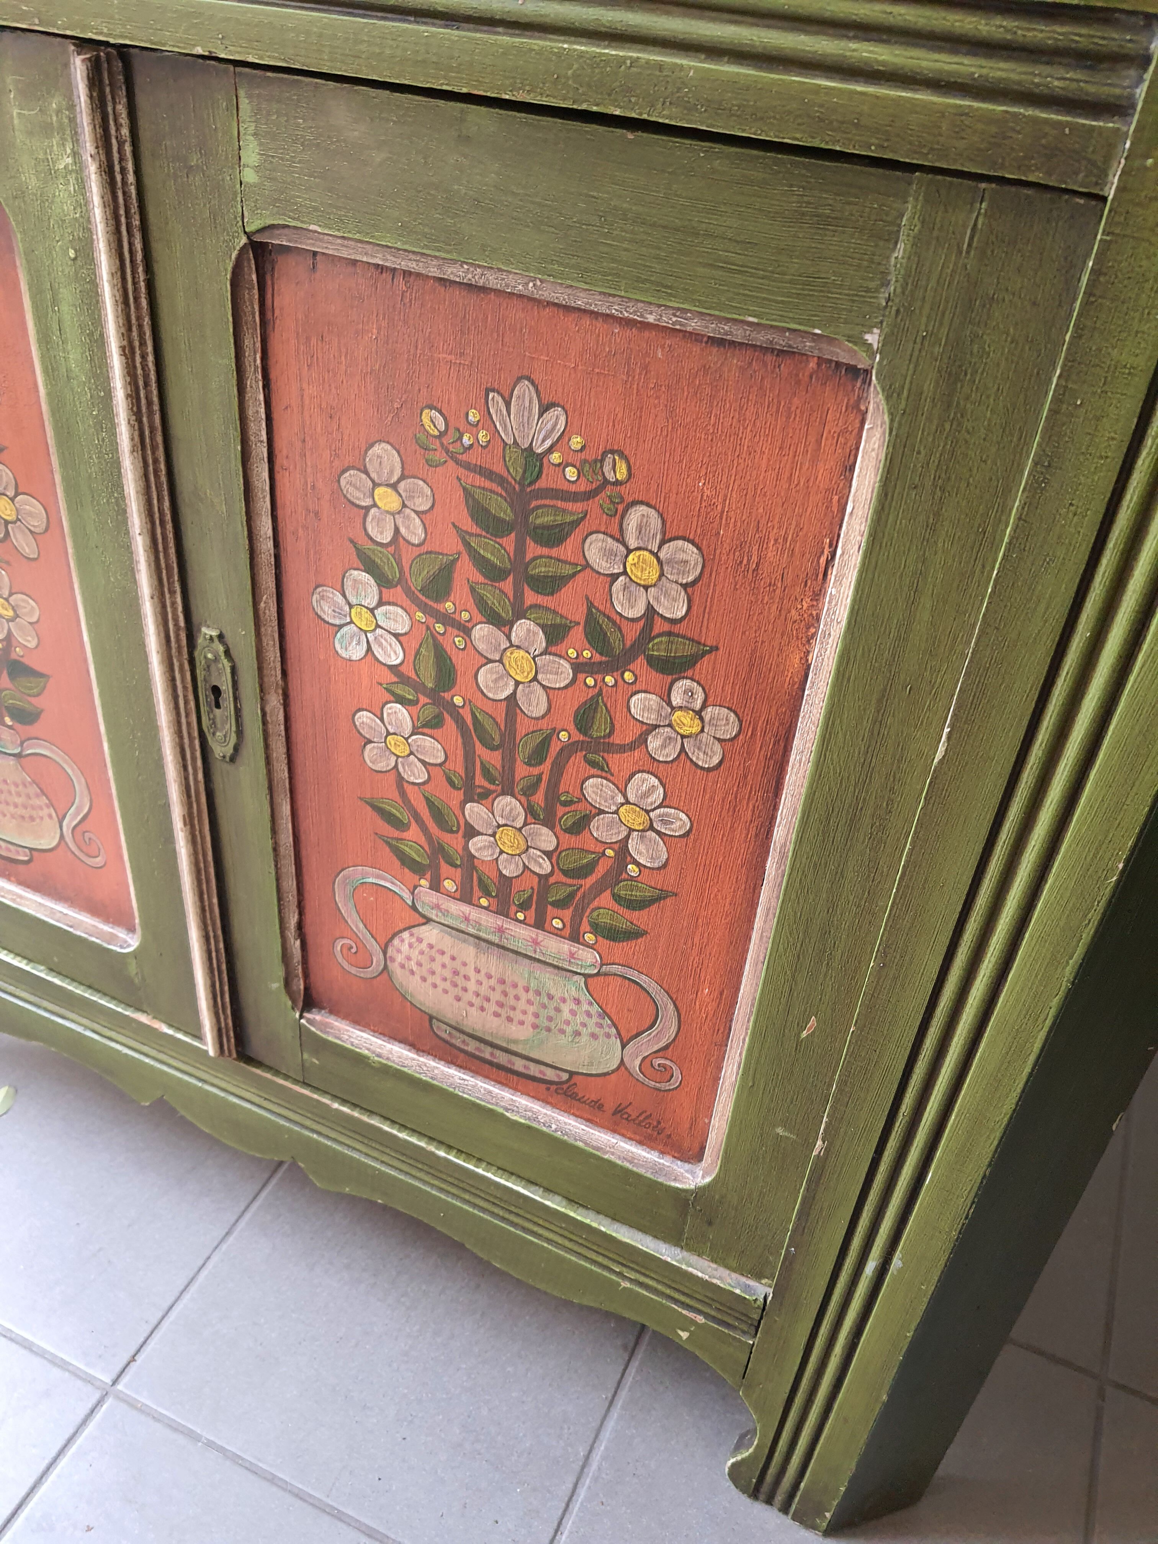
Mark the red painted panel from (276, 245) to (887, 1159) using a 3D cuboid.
[{"bbox_3d":[-0.033,0.000,0.582,0.268,0.451,0.012,18,36,17],"label":"red painted panel"}]

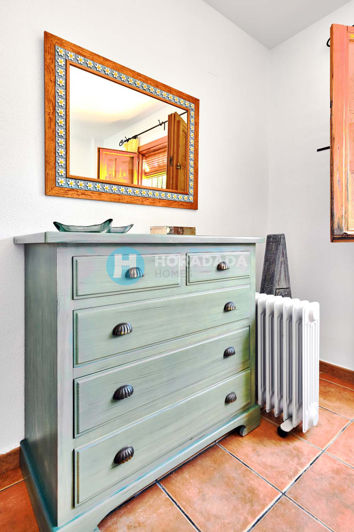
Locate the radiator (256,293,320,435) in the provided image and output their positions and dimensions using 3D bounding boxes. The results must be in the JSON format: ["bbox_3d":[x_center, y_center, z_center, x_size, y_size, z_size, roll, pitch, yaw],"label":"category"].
[{"bbox_3d":[0.528,0.493,1.313,0.213,0.656,0.376,-3,4,-37],"label":"radiator"}]

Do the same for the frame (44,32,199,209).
[{"bbox_3d":[-0.217,-0.662,1.321,0.858,0.672,0.032,-3,4,-37],"label":"frame"}]

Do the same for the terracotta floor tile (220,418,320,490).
[{"bbox_3d":[0.425,0.841,1.150,0.325,0.016,0.320,-3,4,-37],"label":"terracotta floor tile"}]

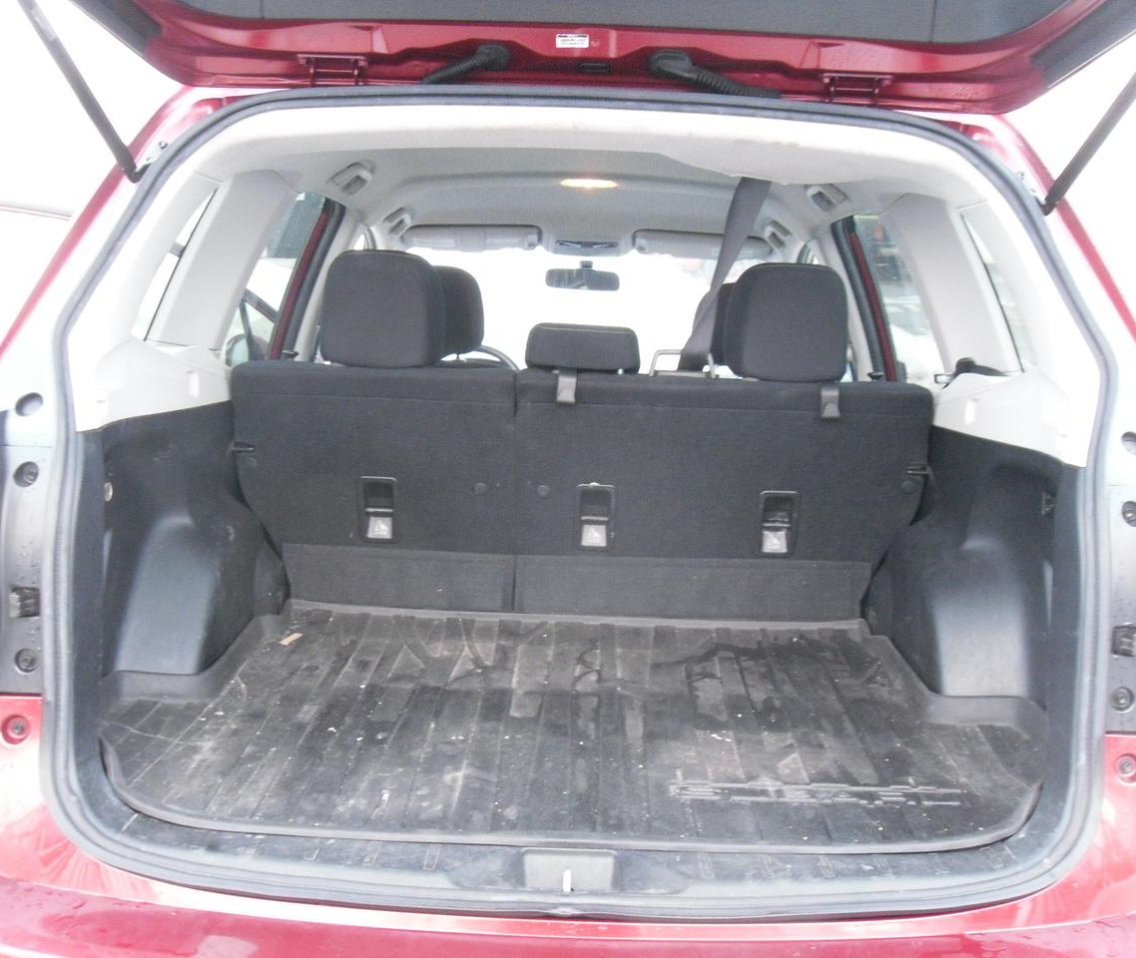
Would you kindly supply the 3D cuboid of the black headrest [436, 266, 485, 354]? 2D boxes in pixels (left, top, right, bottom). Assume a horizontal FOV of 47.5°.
[{"bbox_3d":[-0.330,-0.406,3.110,0.260,0.208,0.125,2,19,1],"label":"black headrest"}]

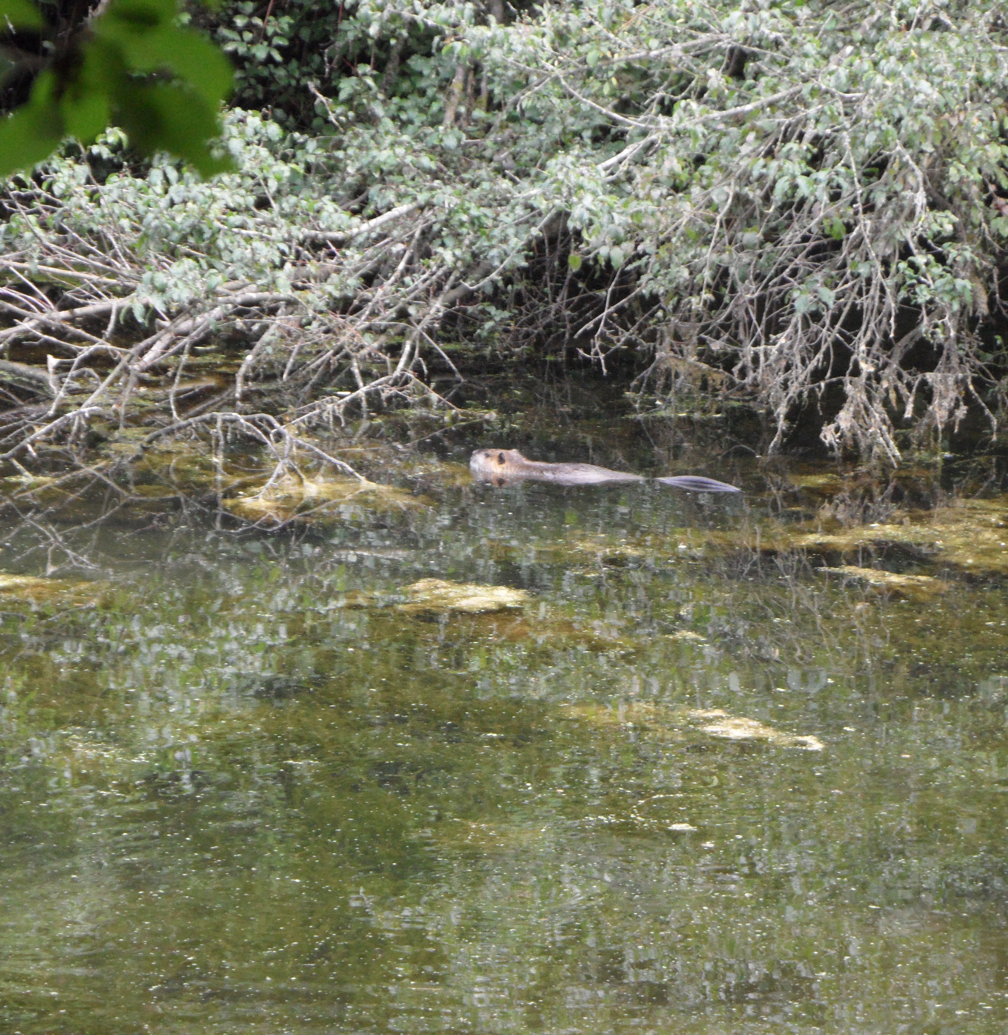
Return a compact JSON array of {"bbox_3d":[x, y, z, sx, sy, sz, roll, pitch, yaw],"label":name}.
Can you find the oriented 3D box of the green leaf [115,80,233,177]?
[{"bbox_3d":[-0.170,-0.198,5.500,0.070,0.041,0.012,37,1,-3],"label":"green leaf"}]

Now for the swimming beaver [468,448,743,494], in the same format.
[{"bbox_3d":[0.342,-0.086,36.500,1.000,0.240,0.300,4,10,22],"label":"swimming beaver"}]

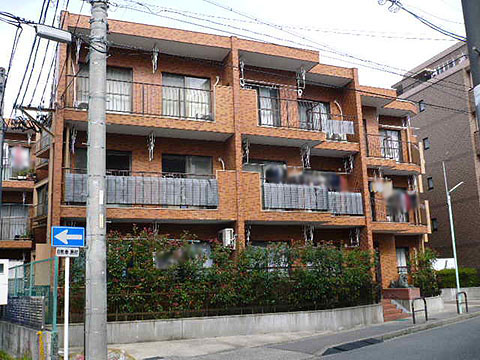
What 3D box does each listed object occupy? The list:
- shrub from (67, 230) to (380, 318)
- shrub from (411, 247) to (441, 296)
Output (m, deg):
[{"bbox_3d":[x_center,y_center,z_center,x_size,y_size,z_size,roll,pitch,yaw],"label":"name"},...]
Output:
[{"bbox_3d":[-0.165,2.548,13.473,8.900,2.200,1.000,2,-12,-20],"label":"shrub"},{"bbox_3d":[6.360,3.182,16.758,0.850,1.650,0.800,2,-12,-20],"label":"shrub"}]

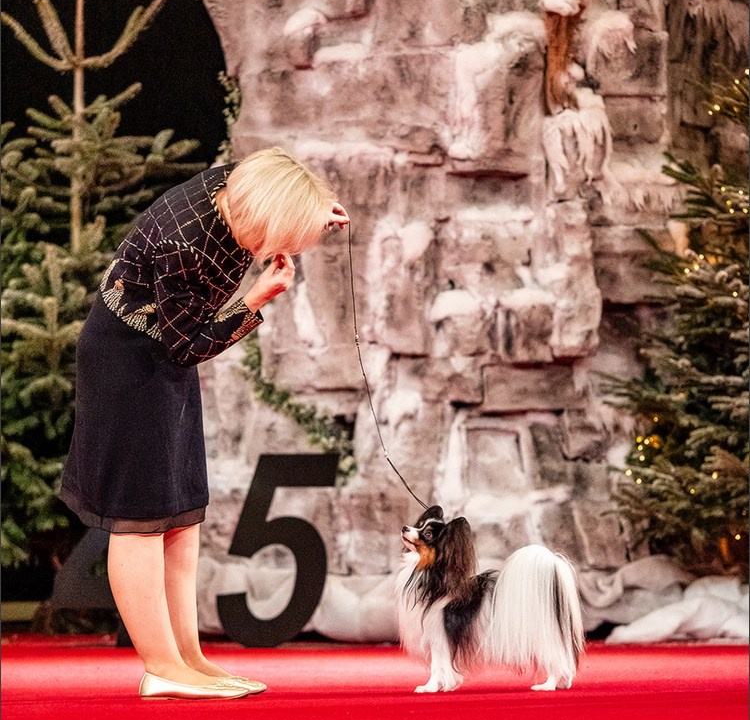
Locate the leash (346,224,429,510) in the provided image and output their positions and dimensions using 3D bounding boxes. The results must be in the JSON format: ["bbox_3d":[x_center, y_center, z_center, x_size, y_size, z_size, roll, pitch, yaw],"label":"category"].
[{"bbox_3d":[0.033,0.018,16.850,0.200,0.700,0.060,0,1,0],"label":"leash"}]

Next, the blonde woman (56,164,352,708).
[{"bbox_3d":[-0.416,0.156,16.800,0.700,1.340,0.480,0,1,0],"label":"blonde woman"}]

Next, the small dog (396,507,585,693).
[{"bbox_3d":[0.281,0.580,16.850,0.450,0.455,0.200,0,1,-6],"label":"small dog"}]

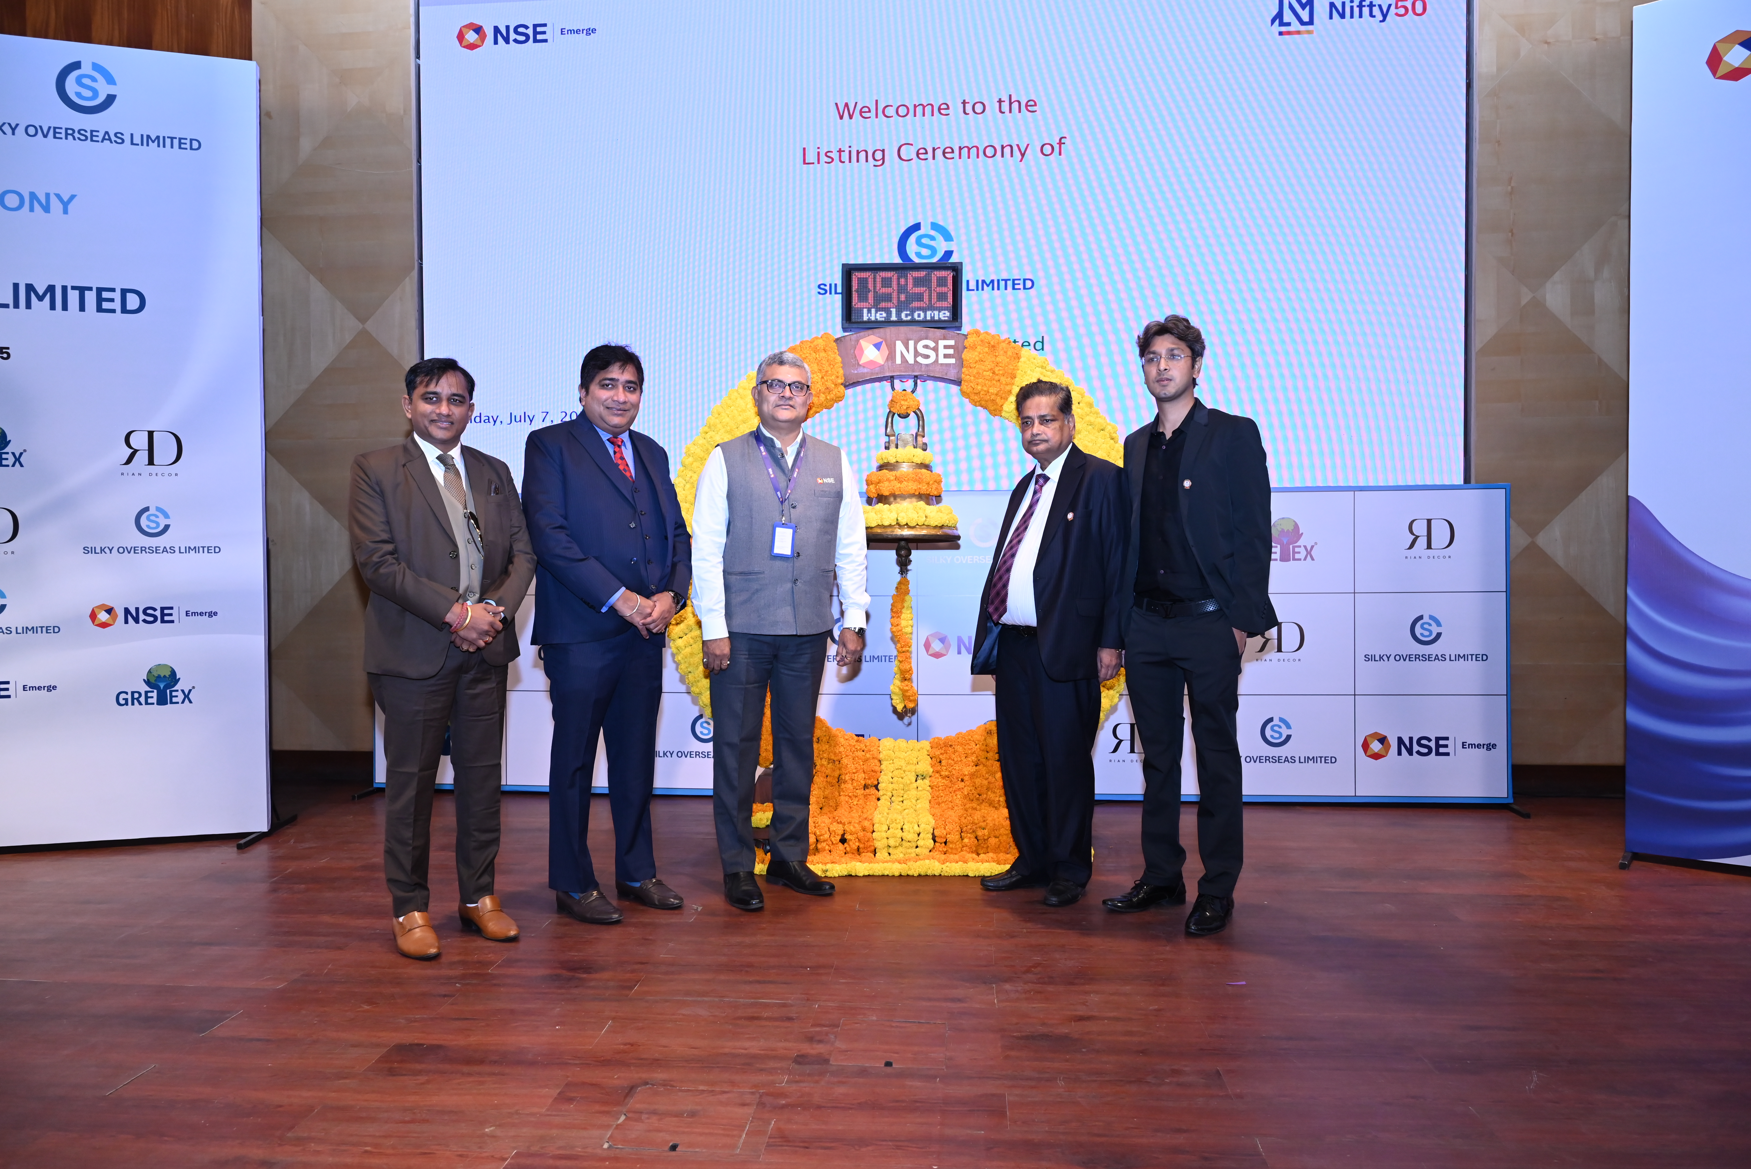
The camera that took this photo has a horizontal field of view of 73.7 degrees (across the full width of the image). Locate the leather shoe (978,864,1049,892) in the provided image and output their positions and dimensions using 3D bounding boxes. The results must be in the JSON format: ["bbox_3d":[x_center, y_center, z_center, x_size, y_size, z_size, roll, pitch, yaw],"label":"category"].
[{"bbox_3d":[0.468,0.952,3.889,0.290,0.105,0.107,-1,1,-24],"label":"leather shoe"}]

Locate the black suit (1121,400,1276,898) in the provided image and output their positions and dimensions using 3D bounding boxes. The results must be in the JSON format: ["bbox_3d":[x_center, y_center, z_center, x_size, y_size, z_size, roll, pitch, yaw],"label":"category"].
[{"bbox_3d":[0.963,0.193,3.504,0.490,1.490,0.340,1,2,38],"label":"black suit"}]

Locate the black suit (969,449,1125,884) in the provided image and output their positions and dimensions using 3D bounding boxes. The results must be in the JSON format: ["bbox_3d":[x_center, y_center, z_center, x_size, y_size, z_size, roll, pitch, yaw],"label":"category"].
[{"bbox_3d":[0.548,0.245,3.697,0.510,1.380,0.390,1,2,36],"label":"black suit"}]

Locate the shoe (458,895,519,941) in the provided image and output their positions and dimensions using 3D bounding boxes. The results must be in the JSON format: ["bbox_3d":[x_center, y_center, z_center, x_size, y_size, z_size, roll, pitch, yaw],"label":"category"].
[{"bbox_3d":[-1.131,0.961,3.416,0.280,0.110,0.102,1,2,42],"label":"shoe"}]

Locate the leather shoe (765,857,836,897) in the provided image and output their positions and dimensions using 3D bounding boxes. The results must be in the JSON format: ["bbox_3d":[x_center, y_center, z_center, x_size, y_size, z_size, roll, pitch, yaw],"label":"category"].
[{"bbox_3d":[-0.240,0.956,3.884,0.300,0.105,0.107,1,2,42],"label":"leather shoe"}]

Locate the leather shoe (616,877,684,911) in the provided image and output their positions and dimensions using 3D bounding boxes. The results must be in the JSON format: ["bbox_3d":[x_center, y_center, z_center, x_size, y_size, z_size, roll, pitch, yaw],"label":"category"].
[{"bbox_3d":[-0.711,0.955,3.676,0.280,0.100,0.102,1,2,34],"label":"leather shoe"}]

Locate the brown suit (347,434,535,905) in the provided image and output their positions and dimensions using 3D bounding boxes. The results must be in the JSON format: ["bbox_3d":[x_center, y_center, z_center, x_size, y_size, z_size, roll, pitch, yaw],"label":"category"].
[{"bbox_3d":[-1.228,0.268,3.336,0.540,1.382,0.380,-2,2,-36],"label":"brown suit"}]

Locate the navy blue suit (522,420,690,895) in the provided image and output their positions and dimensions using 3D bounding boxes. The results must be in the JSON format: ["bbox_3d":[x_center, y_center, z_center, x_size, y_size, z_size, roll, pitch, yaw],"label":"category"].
[{"bbox_3d":[-0.819,0.221,3.574,0.520,1.456,0.390,-2,2,-40],"label":"navy blue suit"}]

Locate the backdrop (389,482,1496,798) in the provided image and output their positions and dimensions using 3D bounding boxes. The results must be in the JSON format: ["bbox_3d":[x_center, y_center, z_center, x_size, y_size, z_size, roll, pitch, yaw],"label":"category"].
[{"bbox_3d":[0.196,0.270,5.330,5.180,1.390,0.060,0,1,5],"label":"backdrop"}]

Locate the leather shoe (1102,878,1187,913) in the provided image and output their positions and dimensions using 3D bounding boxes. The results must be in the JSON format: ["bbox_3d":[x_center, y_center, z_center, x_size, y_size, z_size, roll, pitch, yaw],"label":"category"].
[{"bbox_3d":[0.839,0.953,3.653,0.300,0.110,0.107,-1,1,-21],"label":"leather shoe"}]

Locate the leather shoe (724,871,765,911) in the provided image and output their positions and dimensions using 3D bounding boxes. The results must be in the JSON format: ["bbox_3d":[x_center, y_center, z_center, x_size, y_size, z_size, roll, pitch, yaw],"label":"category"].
[{"bbox_3d":[-0.418,0.950,3.689,0.102,0.105,0.280,-1,2,-23],"label":"leather shoe"}]

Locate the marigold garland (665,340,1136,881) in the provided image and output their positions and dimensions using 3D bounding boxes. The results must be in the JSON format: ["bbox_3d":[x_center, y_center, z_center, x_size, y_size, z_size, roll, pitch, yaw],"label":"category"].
[{"bbox_3d":[0.100,0.030,4.310,1.720,1.940,0.550,0,1,3],"label":"marigold garland"}]

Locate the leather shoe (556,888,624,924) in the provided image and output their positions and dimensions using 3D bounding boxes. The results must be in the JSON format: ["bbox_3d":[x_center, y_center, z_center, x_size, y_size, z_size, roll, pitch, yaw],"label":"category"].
[{"bbox_3d":[-0.868,0.966,3.565,0.290,0.105,0.107,1,1,37],"label":"leather shoe"}]

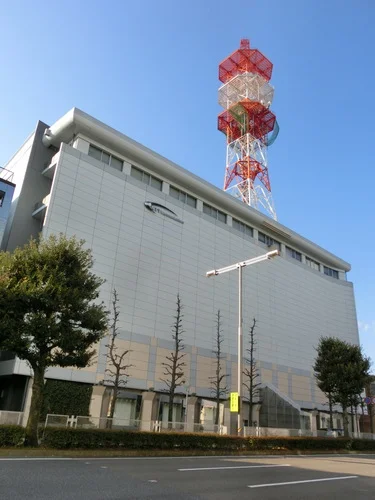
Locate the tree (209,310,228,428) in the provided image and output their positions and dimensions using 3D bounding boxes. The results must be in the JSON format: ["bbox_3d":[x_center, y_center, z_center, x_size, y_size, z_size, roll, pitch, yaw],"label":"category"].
[{"bbox_3d":[2.397,9.196,30.205,1.600,9.480,1.600,3,-23,1],"label":"tree"}]

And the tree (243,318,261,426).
[{"bbox_3d":[5.205,10.224,32.548,1.650,9.742,1.650,3,-23,1],"label":"tree"}]

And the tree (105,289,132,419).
[{"bbox_3d":[-4.098,6.847,24.775,1.950,8.809,1.950,22,-30,-37],"label":"tree"}]

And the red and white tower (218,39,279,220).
[{"bbox_3d":[9.341,-18.147,64.115,8.500,42.510,8.500,22,-30,-37],"label":"red and white tower"}]

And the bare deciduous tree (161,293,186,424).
[{"bbox_3d":[-0.917,7.643,27.566,1.800,9.891,1.800,3,-23,1],"label":"bare deciduous tree"}]

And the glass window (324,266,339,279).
[{"bbox_3d":[18.465,3.048,51.788,2.950,1.160,0.100,20,-28,-34],"label":"glass window"}]

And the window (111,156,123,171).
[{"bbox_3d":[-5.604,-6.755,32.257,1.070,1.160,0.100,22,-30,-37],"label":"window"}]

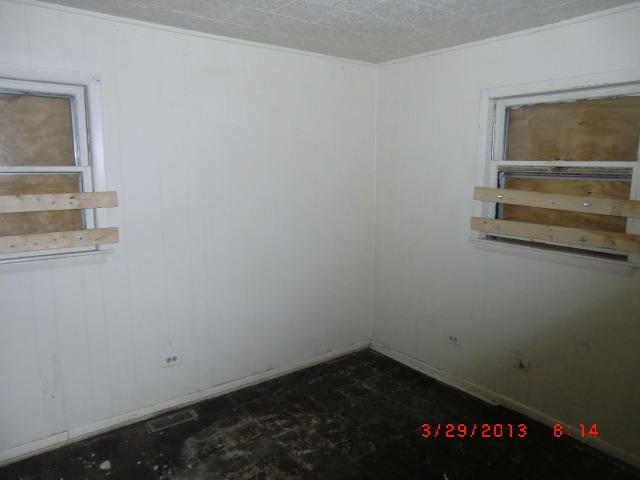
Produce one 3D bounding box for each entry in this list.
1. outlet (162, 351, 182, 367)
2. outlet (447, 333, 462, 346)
[{"bbox_3d":[-0.969,0.783,2.911,0.123,0.078,0.014,-7,12,-36],"label":"outlet"},{"bbox_3d":[0.986,0.735,3.275,0.014,0.074,0.116,-7,12,-36],"label":"outlet"}]

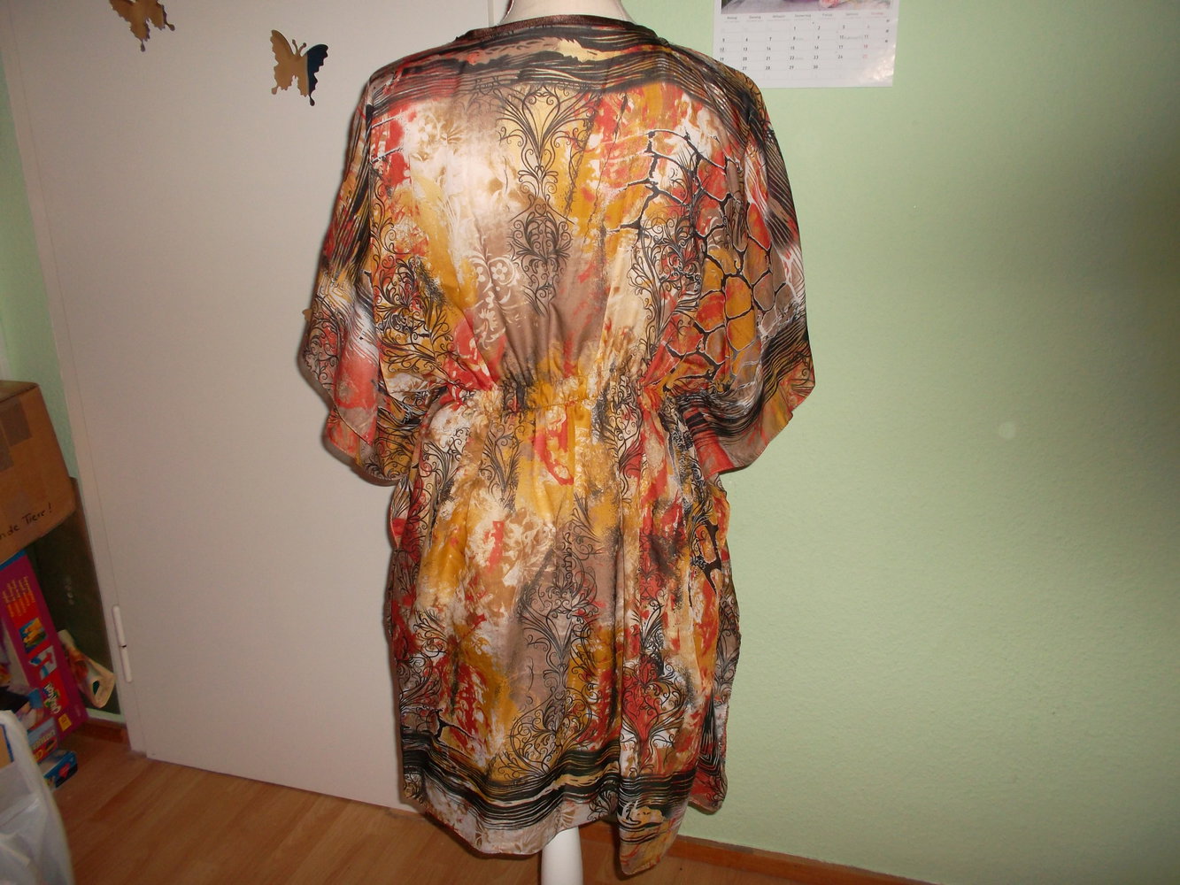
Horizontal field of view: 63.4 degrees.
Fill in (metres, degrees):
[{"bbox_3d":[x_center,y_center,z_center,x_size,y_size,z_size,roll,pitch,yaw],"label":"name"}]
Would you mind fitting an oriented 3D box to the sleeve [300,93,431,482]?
[{"bbox_3d":[-0.235,-0.172,1.060,0.135,0.405,0.180,-1,18,0],"label":"sleeve"}]

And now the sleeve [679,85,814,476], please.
[{"bbox_3d":[0.165,-0.179,1.060,0.135,0.405,0.180,-1,18,0],"label":"sleeve"}]

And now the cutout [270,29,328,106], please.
[{"bbox_3d":[-0.456,-0.578,1.477,0.101,0.097,0.006,19,22,11],"label":"cutout"}]

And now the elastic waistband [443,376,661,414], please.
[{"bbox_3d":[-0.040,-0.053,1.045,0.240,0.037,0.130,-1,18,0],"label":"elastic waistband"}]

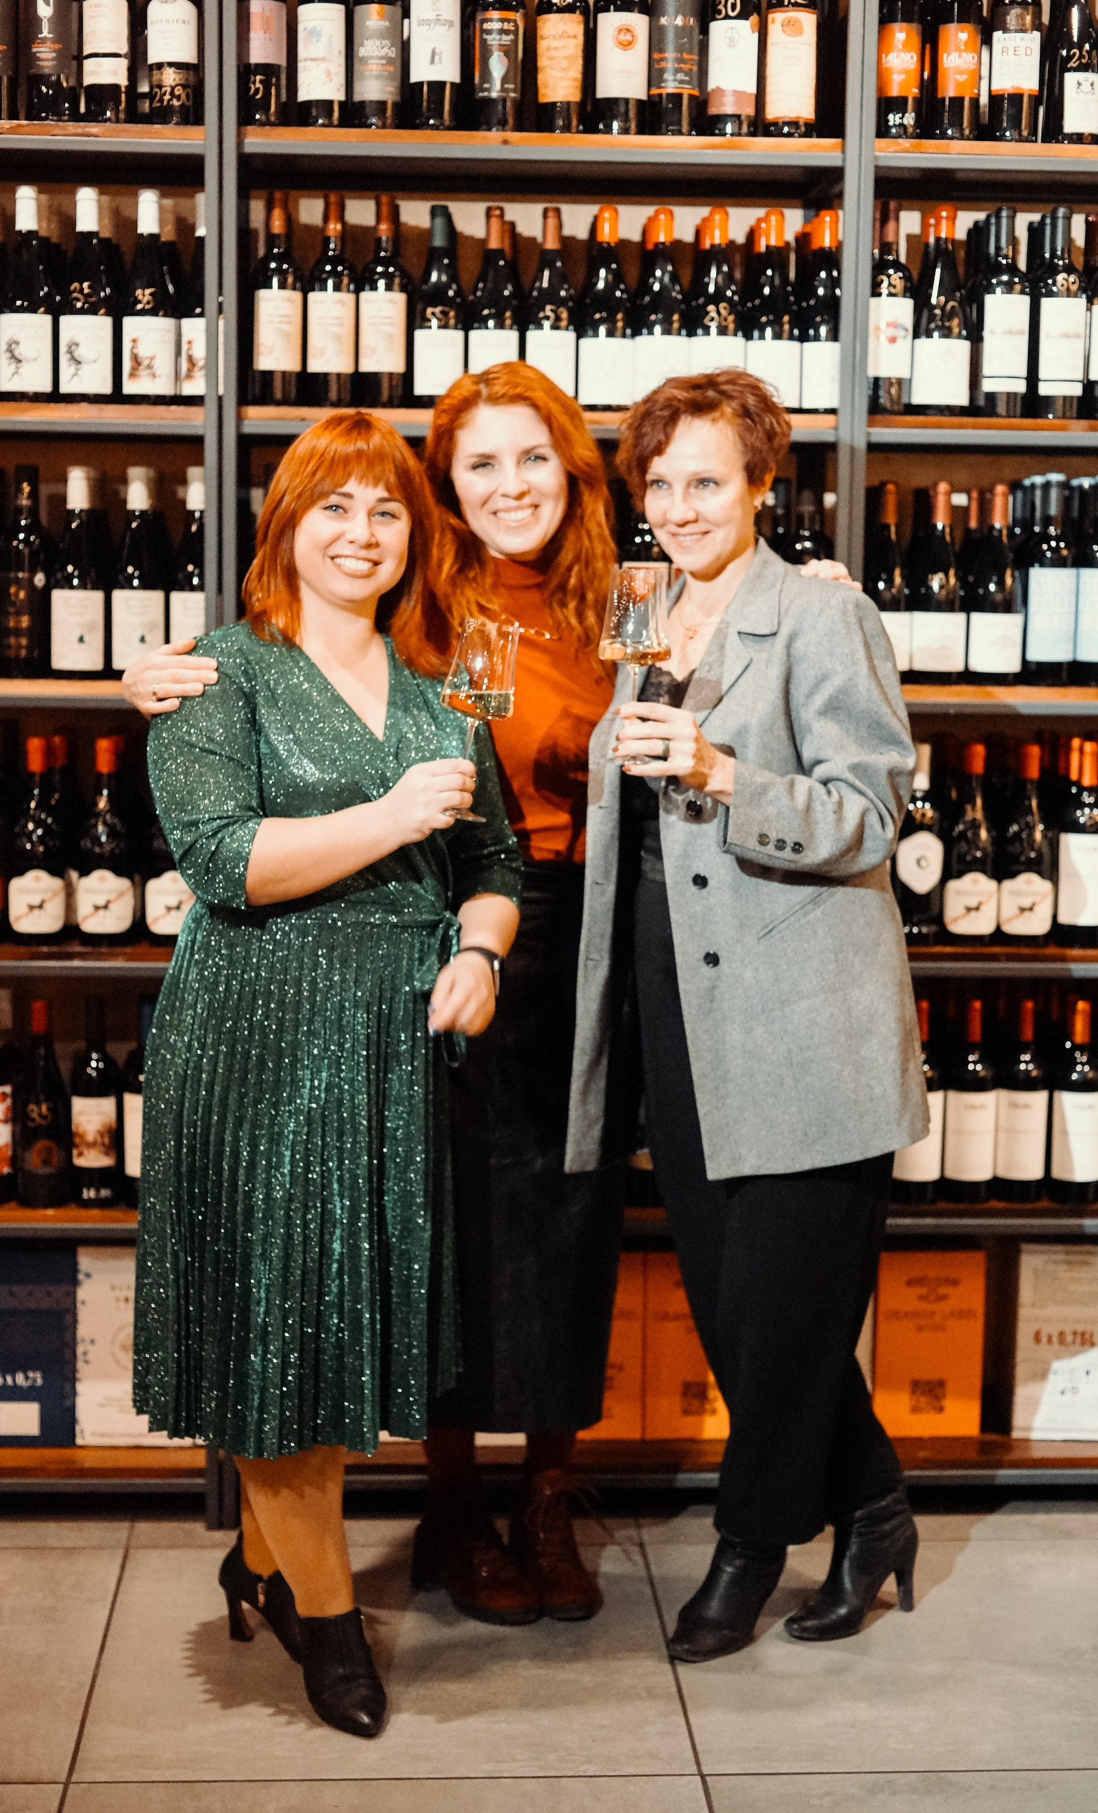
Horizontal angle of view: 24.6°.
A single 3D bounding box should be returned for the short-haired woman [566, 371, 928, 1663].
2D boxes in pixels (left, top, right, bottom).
[{"bbox_3d":[0.266,0.153,3.387,0.470,1.711,0.380,5,8,31],"label":"short-haired woman"}]

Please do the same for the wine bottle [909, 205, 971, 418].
[{"bbox_3d":[0.576,-0.869,3.685,0.087,0.302,0.087,0,7,-4],"label":"wine bottle"}]

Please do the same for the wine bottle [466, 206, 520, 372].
[{"bbox_3d":[-0.079,-0.867,3.653,0.078,0.291,0.078,0,7,-4],"label":"wine bottle"}]

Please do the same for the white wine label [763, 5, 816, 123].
[{"bbox_3d":[0.352,-1.223,3.669,0.074,0.161,0.030,0,7,-3],"label":"white wine label"}]

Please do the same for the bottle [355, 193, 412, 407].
[{"bbox_3d":[-0.237,-0.867,3.634,0.076,0.303,0.076,0,7,-4],"label":"bottle"}]

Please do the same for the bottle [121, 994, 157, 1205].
[{"bbox_3d":[-0.594,0.291,3.737,0.077,0.312,0.077,0,8,-3],"label":"bottle"}]

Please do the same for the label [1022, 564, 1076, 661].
[{"bbox_3d":[0.765,-0.443,3.823,0.080,0.139,0.033,1,7,1],"label":"label"}]

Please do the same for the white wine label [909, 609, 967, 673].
[{"bbox_3d":[0.576,-0.390,3.713,0.081,0.087,0.028,2,7,9],"label":"white wine label"}]

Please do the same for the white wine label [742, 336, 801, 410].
[{"bbox_3d":[0.331,-0.785,3.722,0.081,0.099,0.030,0,7,-3],"label":"white wine label"}]

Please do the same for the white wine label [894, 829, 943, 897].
[{"bbox_3d":[0.572,-0.067,3.856,0.074,0.101,0.030,1,7,1],"label":"white wine label"}]

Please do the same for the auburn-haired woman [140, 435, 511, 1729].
[{"bbox_3d":[-0.283,0.200,3.122,0.470,1.600,0.430,-1,8,-15],"label":"auburn-haired woman"}]

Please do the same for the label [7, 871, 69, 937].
[{"bbox_3d":[-0.747,-0.007,3.676,0.083,0.094,0.031,0,7,-11],"label":"label"}]

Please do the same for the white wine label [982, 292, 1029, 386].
[{"bbox_3d":[0.660,-0.815,3.642,0.067,0.136,0.020,0,8,-3],"label":"white wine label"}]

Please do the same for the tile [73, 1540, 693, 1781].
[{"bbox_3d":[-0.216,0.991,3.344,0.748,0.010,0.748,0,7,-4],"label":"tile"}]

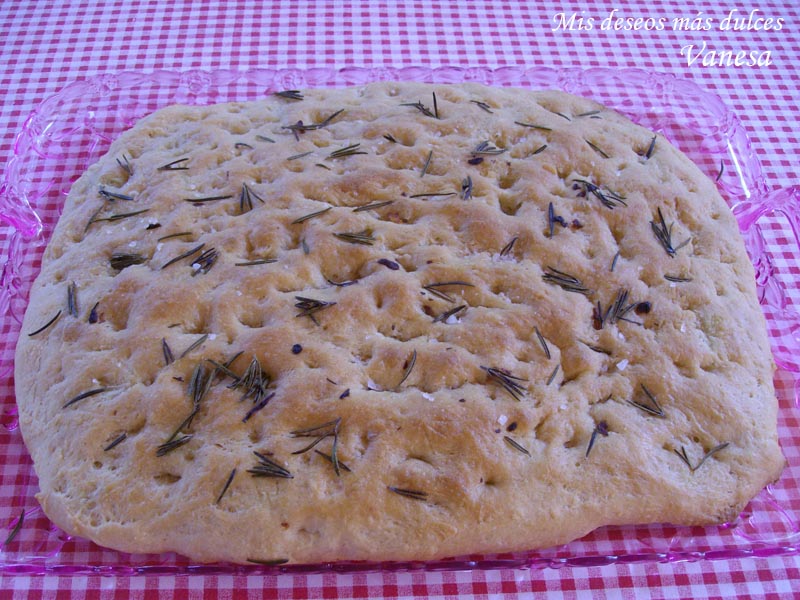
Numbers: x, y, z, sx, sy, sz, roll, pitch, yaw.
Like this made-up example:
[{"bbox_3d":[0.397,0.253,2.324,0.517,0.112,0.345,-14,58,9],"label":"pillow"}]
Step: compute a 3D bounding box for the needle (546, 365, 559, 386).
[{"bbox_3d":[0.065,0.032,0.352,0.002,0.002,0.013,25,57,17],"label":"needle"}]

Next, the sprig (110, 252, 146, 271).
[{"bbox_3d":[-0.139,-0.018,0.420,0.019,0.004,0.011,9,53,5],"label":"sprig"}]

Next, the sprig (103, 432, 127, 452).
[{"bbox_3d":[-0.114,0.057,0.334,0.002,0.003,0.012,38,62,24],"label":"sprig"}]

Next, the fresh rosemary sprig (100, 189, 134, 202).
[{"bbox_3d":[-0.142,-0.051,0.412,0.021,0.005,0.007,21,56,14],"label":"fresh rosemary sprig"}]

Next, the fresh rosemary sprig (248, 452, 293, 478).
[{"bbox_3d":[-0.050,0.065,0.312,0.019,0.005,0.009,28,57,18],"label":"fresh rosemary sprig"}]

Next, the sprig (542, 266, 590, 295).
[{"bbox_3d":[0.083,-0.009,0.410,0.025,0.005,0.009,25,56,16],"label":"sprig"}]

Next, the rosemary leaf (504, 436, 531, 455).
[{"bbox_3d":[0.057,0.071,0.400,0.015,0.002,0.002,36,61,23],"label":"rosemary leaf"}]

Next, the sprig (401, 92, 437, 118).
[{"bbox_3d":[0.013,-0.128,0.545,0.025,0.006,0.026,2,54,0],"label":"sprig"}]

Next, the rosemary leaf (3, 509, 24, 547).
[{"bbox_3d":[-0.148,0.088,0.320,0.002,0.003,0.015,11,54,6],"label":"rosemary leaf"}]

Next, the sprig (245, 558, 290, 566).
[{"bbox_3d":[-0.060,0.120,0.382,0.021,0.004,0.004,0,53,-1],"label":"sprig"}]

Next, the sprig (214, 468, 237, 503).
[{"bbox_3d":[-0.081,0.087,0.388,0.002,0.002,0.018,17,55,11],"label":"sprig"}]

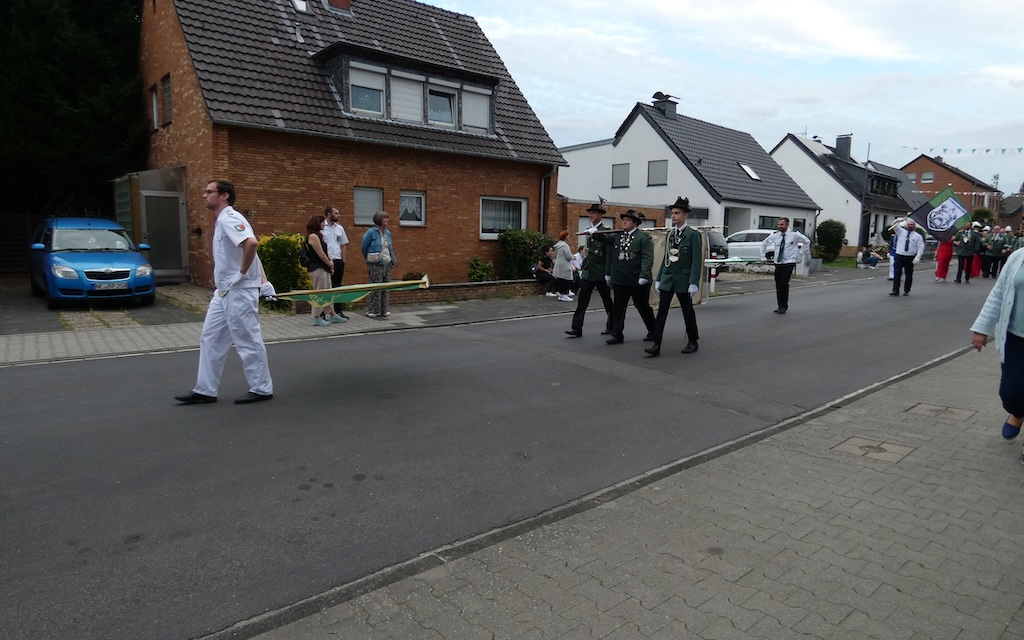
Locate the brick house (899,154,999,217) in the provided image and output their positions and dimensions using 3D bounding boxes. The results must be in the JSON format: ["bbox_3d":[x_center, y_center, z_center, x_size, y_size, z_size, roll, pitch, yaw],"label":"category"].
[{"bbox_3d":[42.862,-11.679,60.079,9.700,9.200,8.000,-6,11,-39],"label":"brick house"}]

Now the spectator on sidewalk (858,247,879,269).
[{"bbox_3d":[14.745,-2.609,24.400,0.750,0.960,0.550,7,10,35],"label":"spectator on sidewalk"}]

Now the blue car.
[{"bbox_3d":[-8.370,-1.190,11.730,1.750,1.620,4.200,-6,11,-42],"label":"blue car"}]

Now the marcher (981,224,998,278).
[{"bbox_3d":[16.448,-2.353,20.400,0.420,1.780,0.550,-7,11,-43],"label":"marcher"}]

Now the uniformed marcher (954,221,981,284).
[{"bbox_3d":[13.912,-2.040,18.069,0.480,1.852,0.650,-6,11,-40],"label":"uniformed marcher"}]

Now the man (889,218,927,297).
[{"bbox_3d":[9.604,-1.527,14.366,0.500,1.897,0.800,-6,11,-40],"label":"man"}]

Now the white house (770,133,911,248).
[{"bbox_3d":[21.720,-8.728,41.486,10.500,8.268,8.400,-6,11,-43],"label":"white house"}]

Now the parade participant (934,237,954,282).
[{"bbox_3d":[13.785,-2.101,18.900,0.420,1.720,0.500,-7,11,-43],"label":"parade participant"}]

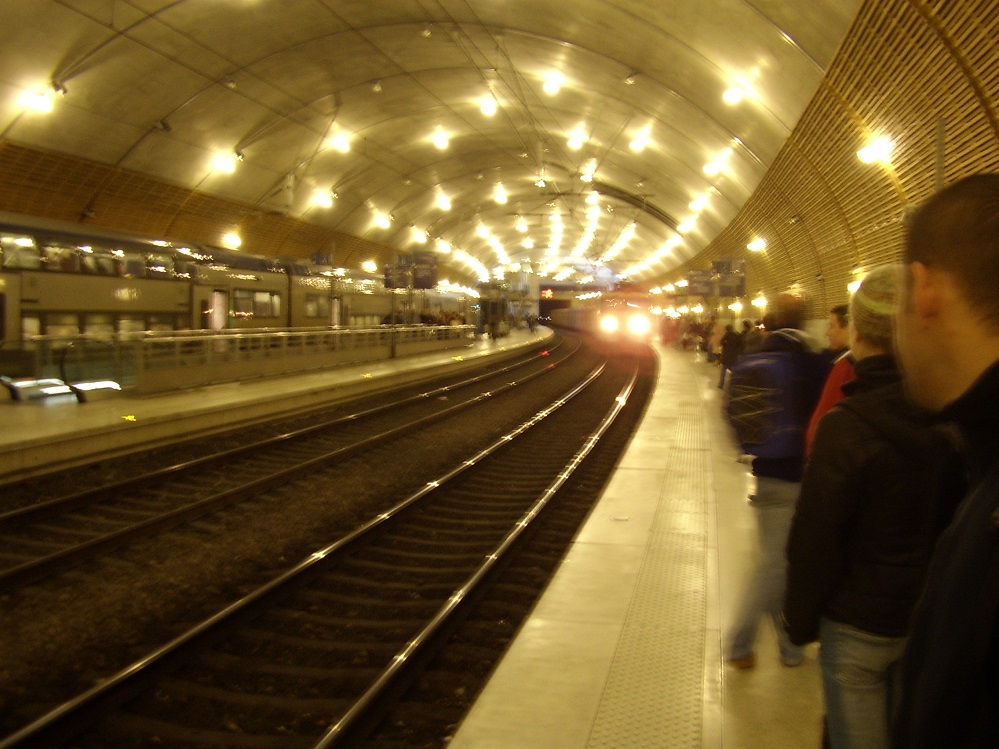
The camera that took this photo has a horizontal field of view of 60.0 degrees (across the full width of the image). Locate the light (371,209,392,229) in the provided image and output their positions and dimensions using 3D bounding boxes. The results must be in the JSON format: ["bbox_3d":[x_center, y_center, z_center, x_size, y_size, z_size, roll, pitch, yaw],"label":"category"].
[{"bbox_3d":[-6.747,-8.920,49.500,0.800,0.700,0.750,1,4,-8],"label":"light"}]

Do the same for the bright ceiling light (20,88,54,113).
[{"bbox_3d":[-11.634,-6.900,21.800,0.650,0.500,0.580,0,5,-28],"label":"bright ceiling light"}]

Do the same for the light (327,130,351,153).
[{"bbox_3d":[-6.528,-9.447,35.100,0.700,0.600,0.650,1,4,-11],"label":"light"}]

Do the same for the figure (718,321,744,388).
[{"bbox_3d":[5.736,-0.495,21.437,0.420,1.640,0.500,5,5,37],"label":"figure"}]

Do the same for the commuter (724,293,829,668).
[{"bbox_3d":[1.380,0.538,4.152,0.520,1.790,0.600,2,4,5],"label":"commuter"}]

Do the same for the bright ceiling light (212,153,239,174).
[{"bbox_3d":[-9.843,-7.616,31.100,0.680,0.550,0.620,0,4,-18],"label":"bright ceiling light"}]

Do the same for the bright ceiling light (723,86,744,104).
[{"bbox_3d":[5.217,-6.220,19.300,0.480,0.420,0.460,3,4,14],"label":"bright ceiling light"}]

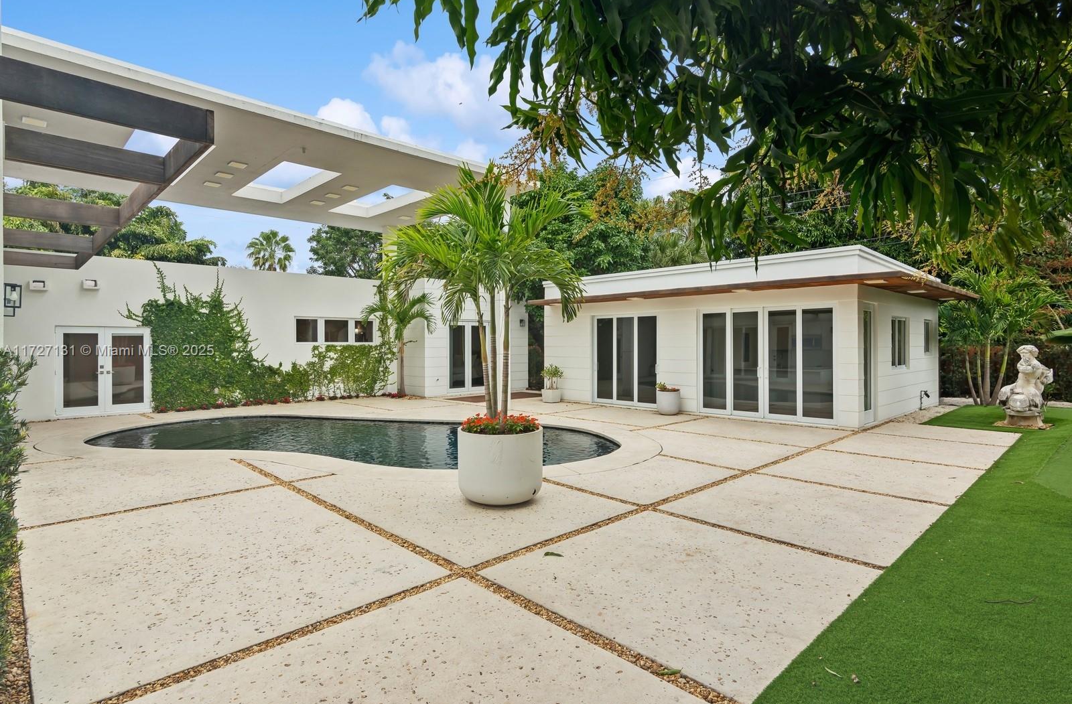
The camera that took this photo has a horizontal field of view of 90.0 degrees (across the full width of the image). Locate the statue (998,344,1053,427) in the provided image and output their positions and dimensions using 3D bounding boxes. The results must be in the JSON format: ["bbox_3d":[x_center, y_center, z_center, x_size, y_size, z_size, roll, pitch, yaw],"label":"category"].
[{"bbox_3d":[9.861,0.623,10.805,0.800,1.620,0.850,0,1,-35],"label":"statue"}]

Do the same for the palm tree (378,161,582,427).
[{"bbox_3d":[-0.539,-0.541,5.514,1.950,2.680,1.850,0,1,0],"label":"palm tree"}]

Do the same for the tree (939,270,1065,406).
[{"bbox_3d":[12.192,-0.399,14.024,2.700,3.600,2.600,1,1,41],"label":"tree"}]

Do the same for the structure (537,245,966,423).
[{"bbox_3d":[5.522,-0.307,14.633,7.610,3.390,9.170,-1,1,-43],"label":"structure"}]

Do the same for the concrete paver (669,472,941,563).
[{"bbox_3d":[2.572,1.526,5.134,2.060,0.080,1.870,-1,1,-43],"label":"concrete paver"}]

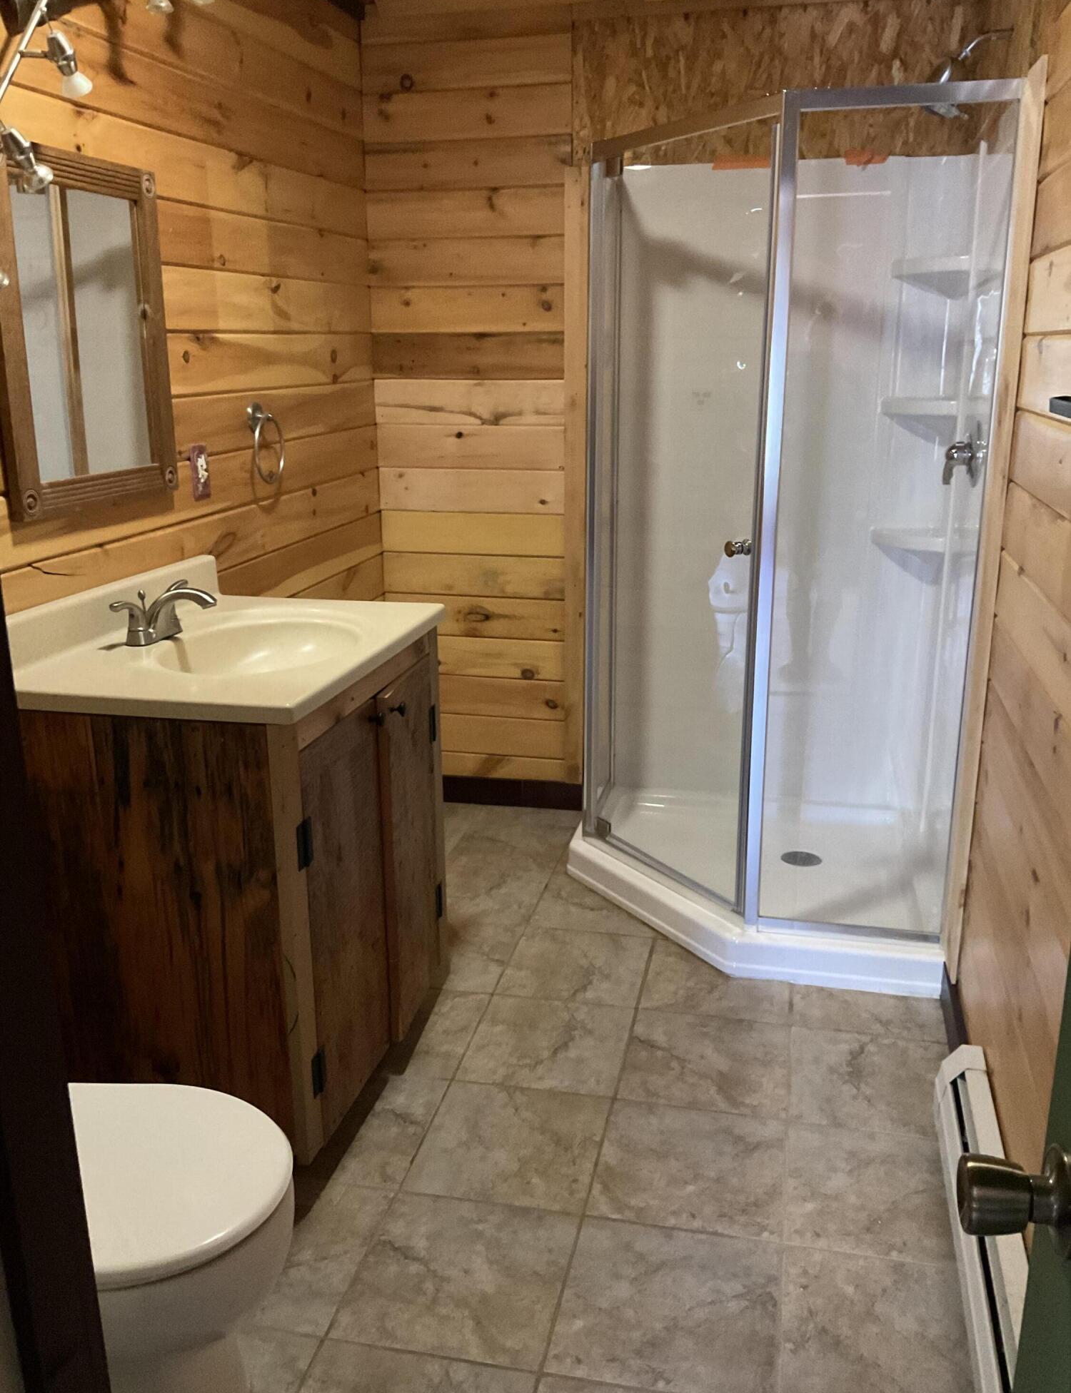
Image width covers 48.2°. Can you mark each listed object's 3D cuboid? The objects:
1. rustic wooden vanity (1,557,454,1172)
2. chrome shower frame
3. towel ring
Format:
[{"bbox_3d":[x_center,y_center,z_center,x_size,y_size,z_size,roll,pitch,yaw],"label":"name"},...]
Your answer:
[{"bbox_3d":[-0.549,0.278,2.414,0.539,0.979,0.794,3,17,13],"label":"rustic wooden vanity"},{"bbox_3d":[0.560,-0.389,3.014,0.964,1.908,0.980,3,17,13],"label":"chrome shower frame"},{"bbox_3d":[-0.644,-0.602,2.847,0.060,0.191,0.157,3,17,13],"label":"towel ring"}]

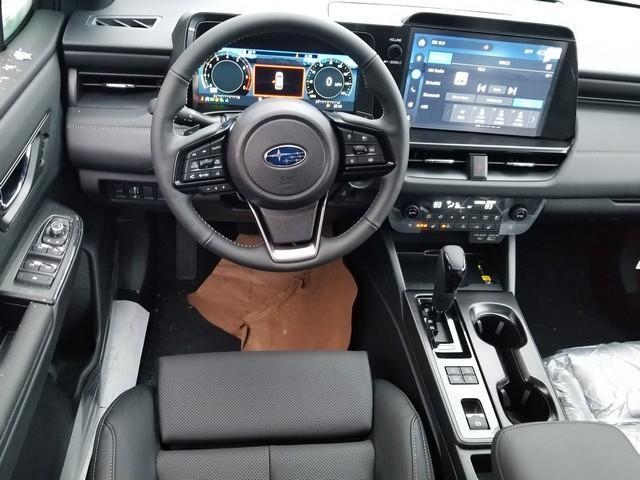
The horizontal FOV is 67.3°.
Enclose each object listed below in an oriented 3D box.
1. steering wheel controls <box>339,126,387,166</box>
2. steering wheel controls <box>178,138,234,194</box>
[{"bbox_3d":[0.065,-0.140,0.722,0.065,0.056,0.025,-4,7,-3],"label":"steering wheel controls"},{"bbox_3d":[-0.169,-0.109,0.710,0.080,0.076,0.028,-4,7,-3],"label":"steering wheel controls"}]

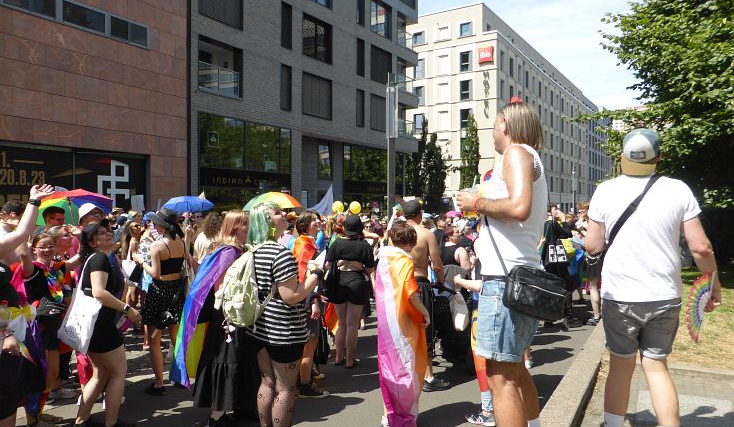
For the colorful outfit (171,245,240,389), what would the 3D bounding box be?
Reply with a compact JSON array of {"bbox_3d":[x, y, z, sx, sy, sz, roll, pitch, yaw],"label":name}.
[{"bbox_3d":[-1.180,0.745,3.720,0.340,1.020,0.500,0,0,-41],"label":"colorful outfit"}]

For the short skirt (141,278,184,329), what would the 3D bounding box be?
[{"bbox_3d":[-1.895,0.845,4.750,0.340,0.455,0.390,0,1,40],"label":"short skirt"}]

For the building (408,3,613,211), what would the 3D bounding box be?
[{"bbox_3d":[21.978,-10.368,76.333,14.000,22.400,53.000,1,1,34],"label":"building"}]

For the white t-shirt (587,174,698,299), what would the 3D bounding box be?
[{"bbox_3d":[1.461,0.130,2.700,0.550,0.670,0.310,1,1,23],"label":"white t-shirt"}]

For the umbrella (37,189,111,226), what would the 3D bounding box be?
[{"bbox_3d":[-3.980,0.030,6.850,0.970,0.550,0.970,-7,-34,-34],"label":"umbrella"}]

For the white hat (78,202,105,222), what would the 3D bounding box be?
[{"bbox_3d":[-2.462,-0.009,4.550,0.250,0.160,0.200,0,0,39],"label":"white hat"}]

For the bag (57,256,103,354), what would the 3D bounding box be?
[{"bbox_3d":[-2.116,0.679,3.760,0.290,0.720,0.130,15,-8,-37],"label":"bag"}]

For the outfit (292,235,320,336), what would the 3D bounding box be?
[{"bbox_3d":[-0.563,0.676,4.780,0.340,0.960,0.460,0,1,-5],"label":"outfit"}]

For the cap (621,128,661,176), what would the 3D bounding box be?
[{"bbox_3d":[1.425,-0.322,2.650,0.175,0.155,0.270,0,28,40],"label":"cap"}]

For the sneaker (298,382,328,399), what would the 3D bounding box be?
[{"bbox_3d":[-0.492,1.613,4.640,0.290,0.140,0.105,0,1,-2],"label":"sneaker"}]

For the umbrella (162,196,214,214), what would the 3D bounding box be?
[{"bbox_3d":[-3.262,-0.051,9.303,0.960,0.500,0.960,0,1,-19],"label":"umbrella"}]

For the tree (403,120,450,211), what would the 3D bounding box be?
[{"bbox_3d":[5.056,-3.284,44.000,3.900,9.400,3.700,0,0,0],"label":"tree"}]

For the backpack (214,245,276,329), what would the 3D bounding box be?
[{"bbox_3d":[-0.746,0.452,3.150,0.260,0.500,0.300,0,0,-31],"label":"backpack"}]

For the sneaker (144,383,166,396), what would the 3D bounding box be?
[{"bbox_3d":[-1.955,1.605,4.680,0.245,0.100,0.095,0,1,24],"label":"sneaker"}]

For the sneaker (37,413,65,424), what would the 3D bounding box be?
[{"bbox_3d":[-2.488,1.580,3.990,0.255,0.100,0.095,0,0,-12],"label":"sneaker"}]

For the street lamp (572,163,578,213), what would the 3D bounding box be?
[{"bbox_3d":[13.070,-0.850,32.000,0.260,4.500,0.260,0,1,32],"label":"street lamp"}]

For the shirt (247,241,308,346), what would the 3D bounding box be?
[{"bbox_3d":[-0.570,0.503,3.240,0.320,0.650,0.430,0,0,-29],"label":"shirt"}]

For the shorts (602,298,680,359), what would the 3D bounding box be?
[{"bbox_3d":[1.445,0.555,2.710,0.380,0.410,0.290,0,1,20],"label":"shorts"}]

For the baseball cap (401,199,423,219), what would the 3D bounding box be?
[{"bbox_3d":[0.433,-0.052,4.850,0.180,0.160,0.250,1,9,40],"label":"baseball cap"}]

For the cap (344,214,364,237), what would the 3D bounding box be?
[{"bbox_3d":[-0.135,0.135,5.480,0.190,0.160,0.250,0,19,0],"label":"cap"}]

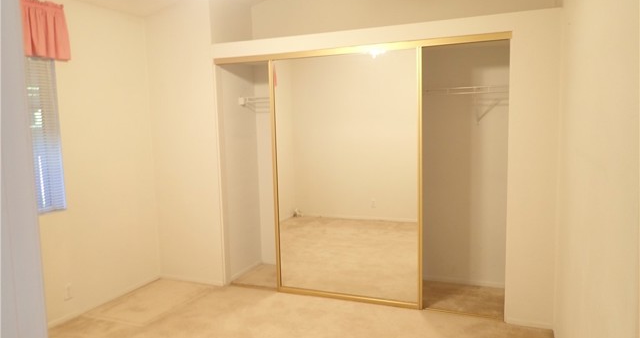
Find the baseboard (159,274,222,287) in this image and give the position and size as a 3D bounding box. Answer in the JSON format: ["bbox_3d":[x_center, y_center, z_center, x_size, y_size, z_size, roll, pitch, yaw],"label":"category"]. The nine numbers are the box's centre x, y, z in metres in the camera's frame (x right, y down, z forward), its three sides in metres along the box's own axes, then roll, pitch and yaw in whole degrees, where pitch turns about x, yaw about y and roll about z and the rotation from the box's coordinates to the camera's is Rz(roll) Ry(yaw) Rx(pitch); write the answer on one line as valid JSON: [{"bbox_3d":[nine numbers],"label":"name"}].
[{"bbox_3d":[-1.234,1.069,4.435,0.733,0.045,0.013,1,6,23],"label":"baseboard"}]

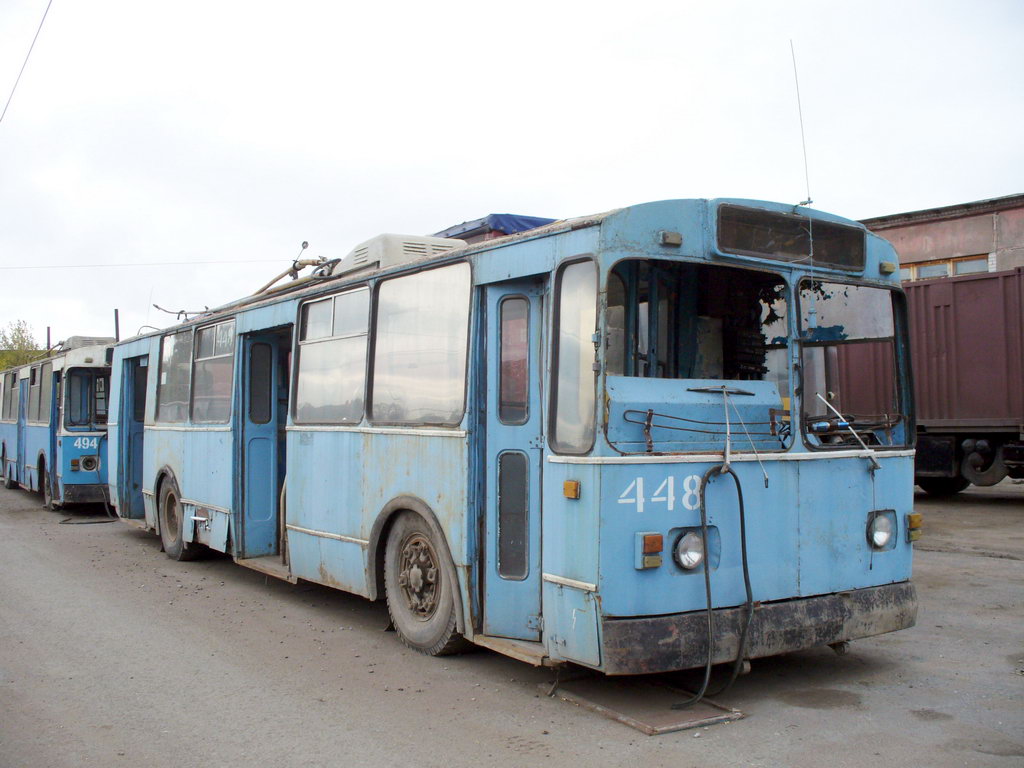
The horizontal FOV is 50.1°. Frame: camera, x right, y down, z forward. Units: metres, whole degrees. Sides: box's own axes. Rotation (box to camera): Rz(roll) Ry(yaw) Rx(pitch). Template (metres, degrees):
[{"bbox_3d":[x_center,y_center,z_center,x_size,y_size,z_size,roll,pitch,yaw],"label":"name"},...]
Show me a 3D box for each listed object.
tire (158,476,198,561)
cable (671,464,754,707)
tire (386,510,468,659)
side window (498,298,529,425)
[{"bbox_3d":[-3.798,1.492,12.588,0.280,1.050,1.055,1,-3,-32],"label":"tire"},{"bbox_3d":[1.096,1.102,5.979,0.410,1.340,0.330,1,-3,-32],"label":"cable"},{"bbox_3d":[-0.536,1.308,7.524,0.280,1.050,1.055,1,-3,-32],"label":"tire"},{"bbox_3d":[0.009,-0.138,6.568,0.222,0.775,0.040,-1,-3,33],"label":"side window"}]

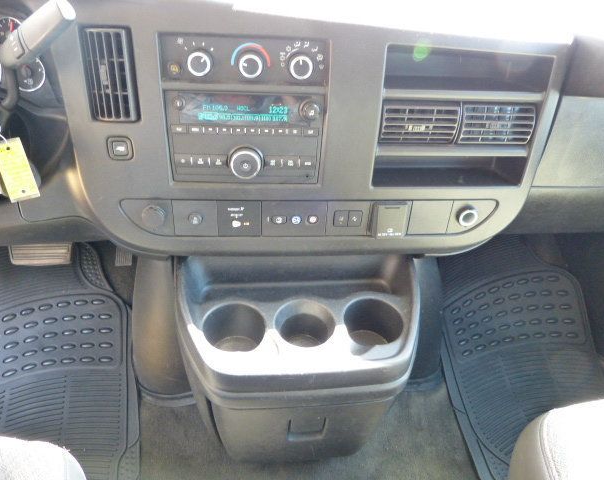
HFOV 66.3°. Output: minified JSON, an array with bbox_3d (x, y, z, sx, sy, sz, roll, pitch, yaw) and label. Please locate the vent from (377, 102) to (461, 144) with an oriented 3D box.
[{"bbox_3d":[0.147,-0.152,0.596,0.100,0.048,0.032,0,26,-6],"label":"vent"}]

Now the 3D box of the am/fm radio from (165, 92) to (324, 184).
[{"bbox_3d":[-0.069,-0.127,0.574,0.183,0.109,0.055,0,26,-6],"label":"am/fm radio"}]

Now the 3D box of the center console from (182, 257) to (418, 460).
[{"bbox_3d":[-0.006,0.186,0.727,0.335,0.305,0.190,0,40,-6],"label":"center console"}]

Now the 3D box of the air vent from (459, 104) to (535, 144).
[{"bbox_3d":[0.248,-0.154,0.606,0.100,0.048,0.032,0,26,-6],"label":"air vent"}]

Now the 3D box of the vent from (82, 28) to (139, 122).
[{"bbox_3d":[-0.213,-0.187,0.527,0.052,0.100,0.032,0,26,-6],"label":"vent"}]

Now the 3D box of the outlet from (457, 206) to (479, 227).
[{"bbox_3d":[0.227,-0.035,0.641,0.028,0.028,0.025,0,26,-6],"label":"outlet"}]

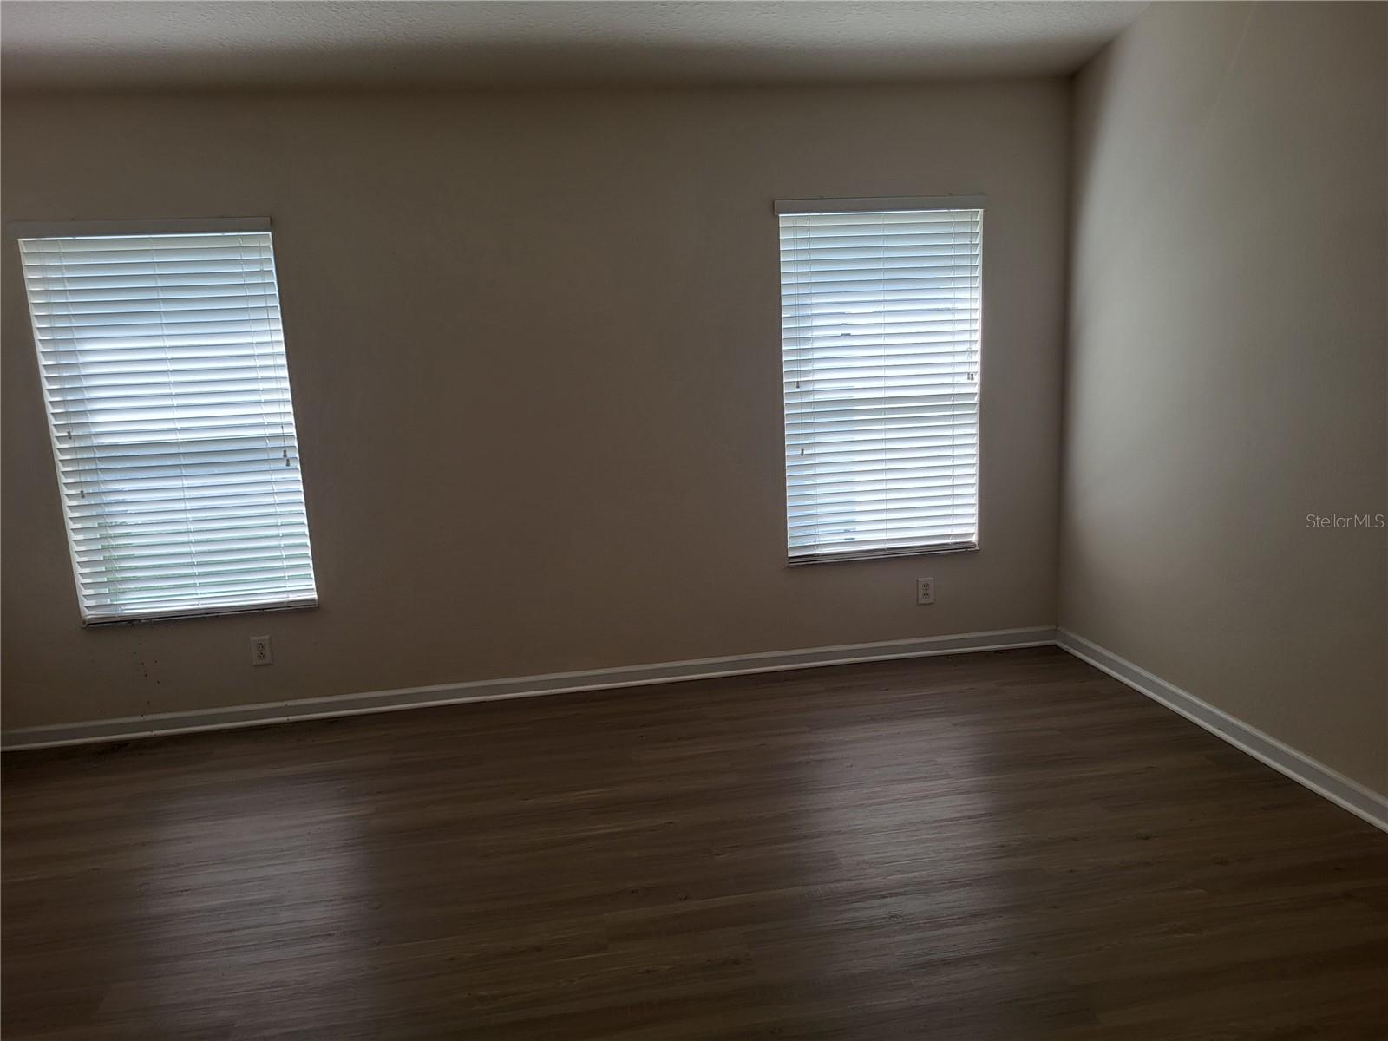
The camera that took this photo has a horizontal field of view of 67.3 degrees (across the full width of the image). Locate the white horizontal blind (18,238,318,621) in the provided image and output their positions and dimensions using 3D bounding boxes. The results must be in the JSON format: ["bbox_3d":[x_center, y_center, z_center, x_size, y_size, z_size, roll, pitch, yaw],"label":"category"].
[{"bbox_3d":[-1.988,-0.352,4.013,0.875,1.470,0.065,-4,11,-9],"label":"white horizontal blind"}]

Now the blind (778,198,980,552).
[{"bbox_3d":[0.807,-0.590,4.469,0.875,1.514,0.095,-4,11,-9],"label":"blind"}]

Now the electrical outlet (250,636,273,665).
[{"bbox_3d":[-1.738,0.528,4.188,0.075,0.118,0.014,-4,11,-9],"label":"electrical outlet"}]

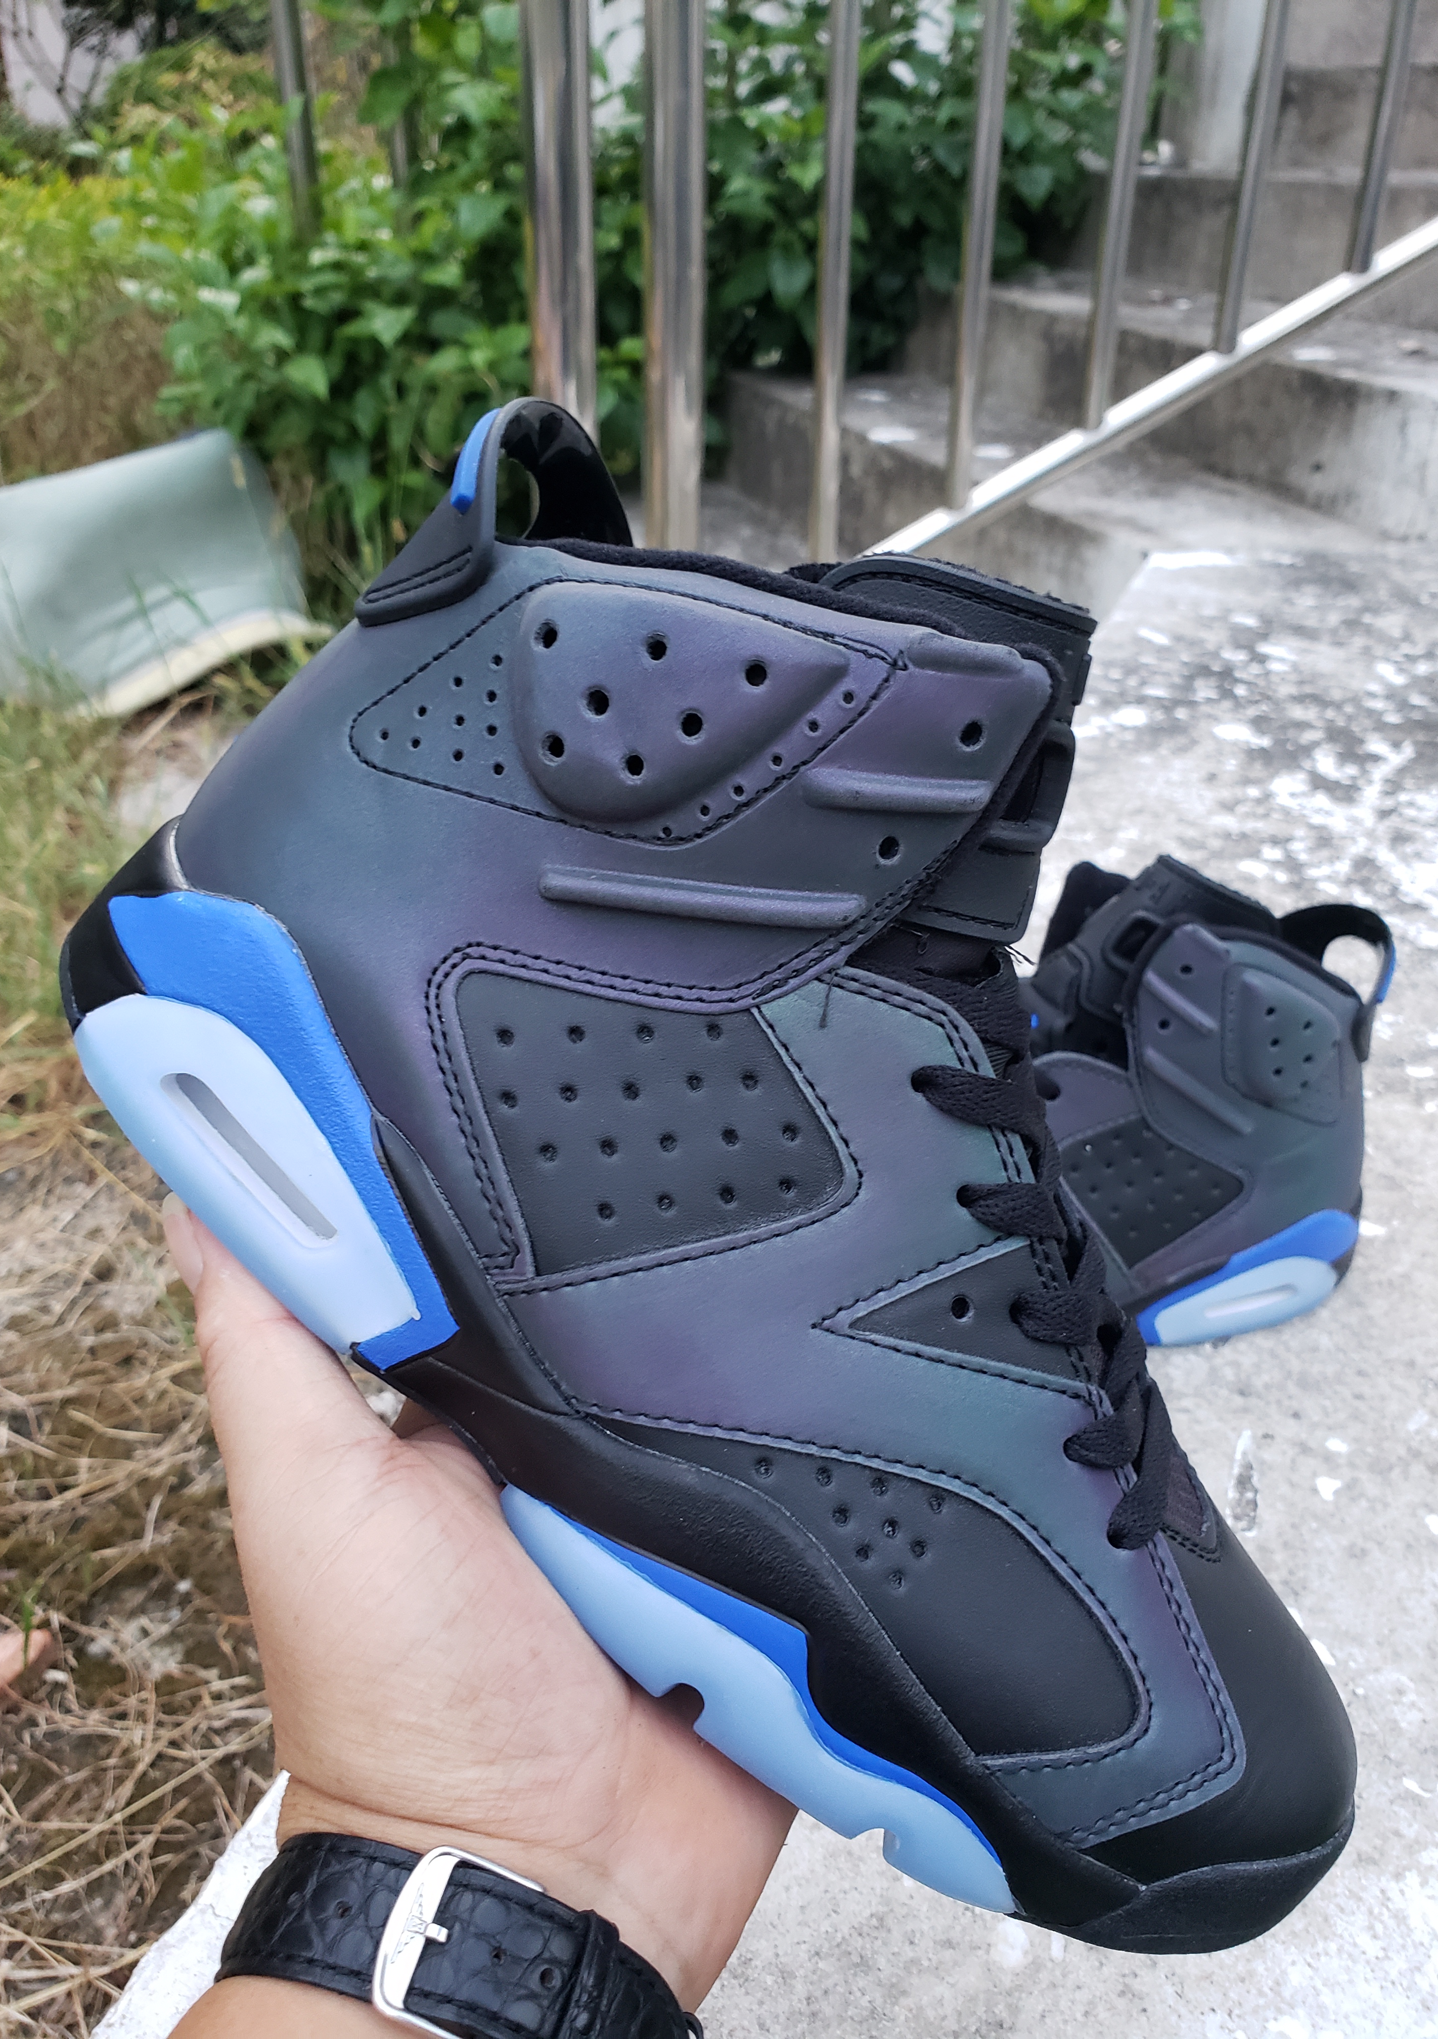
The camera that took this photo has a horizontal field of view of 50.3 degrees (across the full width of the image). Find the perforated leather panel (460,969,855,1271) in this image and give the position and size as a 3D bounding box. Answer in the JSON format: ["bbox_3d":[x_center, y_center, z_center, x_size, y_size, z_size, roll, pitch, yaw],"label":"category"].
[{"bbox_3d":[-0.011,0.016,0.252,0.061,0.051,0.012,-2,12,-1],"label":"perforated leather panel"}]

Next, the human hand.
[{"bbox_3d":[-0.044,0.093,0.251,0.107,0.104,0.143,4,59,-16],"label":"human hand"}]

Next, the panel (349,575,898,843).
[{"bbox_3d":[-0.015,-0.046,0.232,0.082,0.037,0.018,7,12,2],"label":"panel"}]

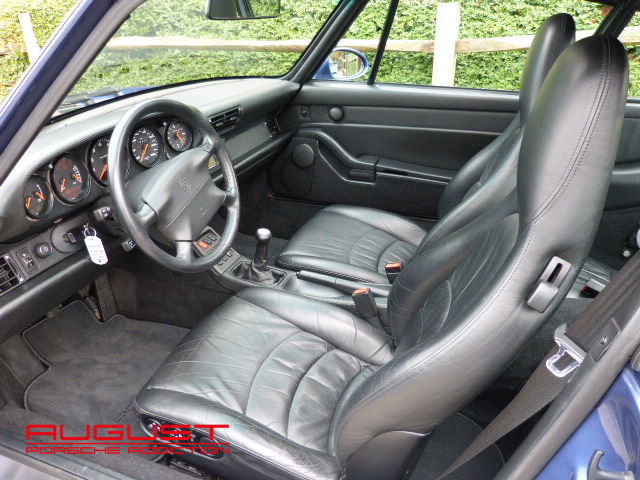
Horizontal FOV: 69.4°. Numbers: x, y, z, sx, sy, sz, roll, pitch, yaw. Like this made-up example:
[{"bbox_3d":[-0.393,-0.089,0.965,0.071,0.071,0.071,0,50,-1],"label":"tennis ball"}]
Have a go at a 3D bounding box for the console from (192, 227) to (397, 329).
[{"bbox_3d":[-0.044,0.107,1.488,0.740,0.270,0.250,9,29,20],"label":"console"}]

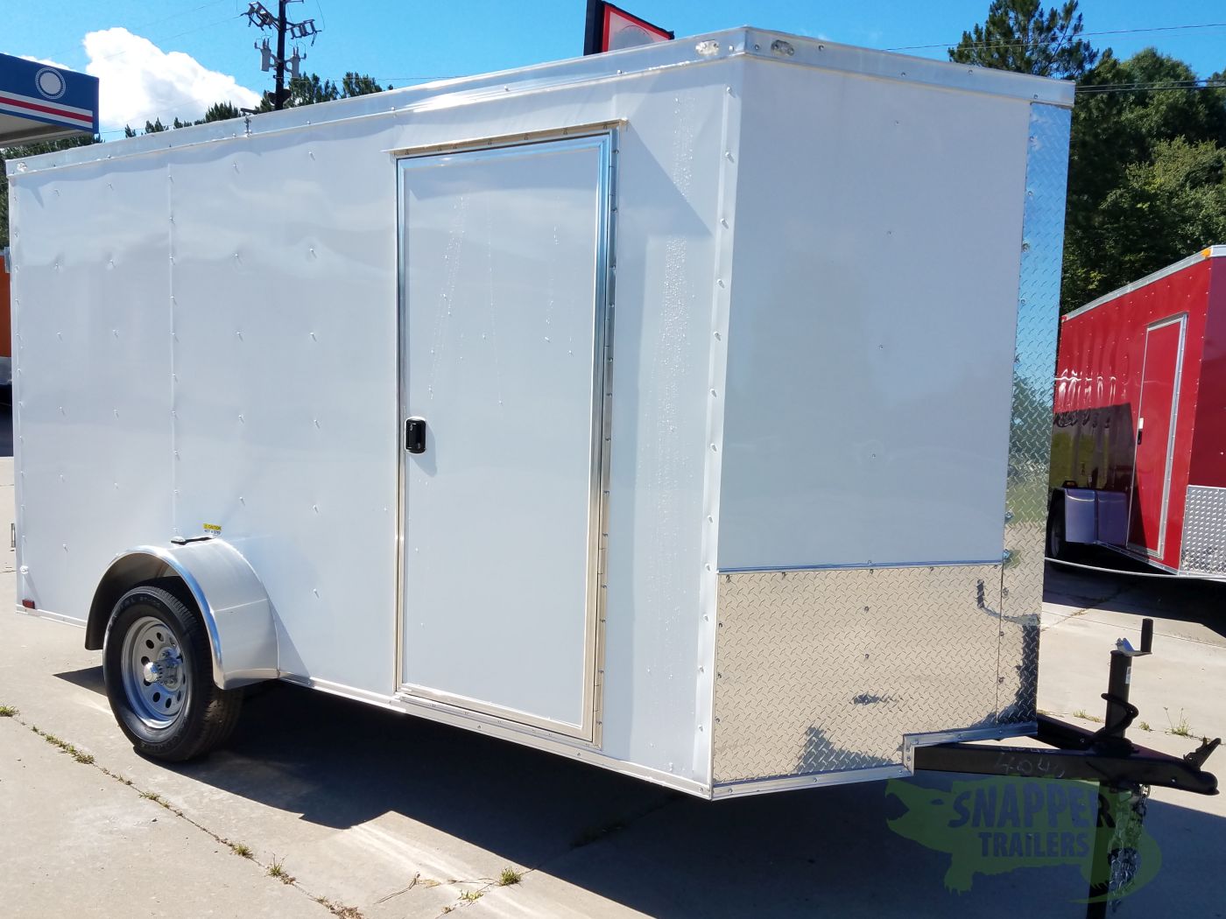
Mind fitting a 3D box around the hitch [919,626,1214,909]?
[{"bbox_3d":[1.470,0.996,2.993,0.845,1.040,0.830,4,5,30],"label":"hitch"}]

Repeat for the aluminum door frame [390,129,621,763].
[{"bbox_3d":[-0.385,-0.058,2.951,0.861,1.863,0.050,4,5,30],"label":"aluminum door frame"}]

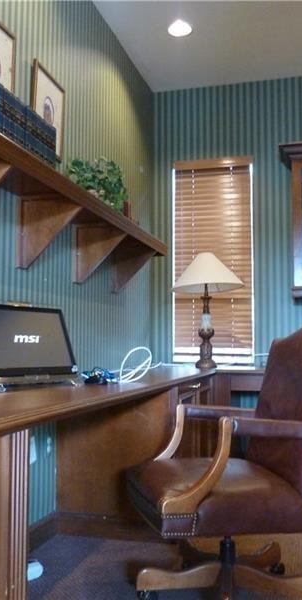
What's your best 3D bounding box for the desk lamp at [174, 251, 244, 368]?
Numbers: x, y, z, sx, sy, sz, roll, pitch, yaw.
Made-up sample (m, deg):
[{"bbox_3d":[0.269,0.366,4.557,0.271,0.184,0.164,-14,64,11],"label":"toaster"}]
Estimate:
[{"bbox_3d":[0.391,0.070,4.037,0.517,0.813,0.517,-1,-5,16],"label":"desk lamp"}]

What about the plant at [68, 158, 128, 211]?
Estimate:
[{"bbox_3d":[-0.293,-0.634,3.104,0.282,0.259,0.348,-1,-5,16],"label":"plant"}]

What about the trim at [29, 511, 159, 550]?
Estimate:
[{"bbox_3d":[-0.233,1.086,2.668,0.567,0.117,0.263,-1,-5,16],"label":"trim"}]

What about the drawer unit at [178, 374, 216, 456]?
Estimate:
[{"bbox_3d":[0.000,0.840,3.467,0.569,0.729,1.081,-1,-5,16],"label":"drawer unit"}]

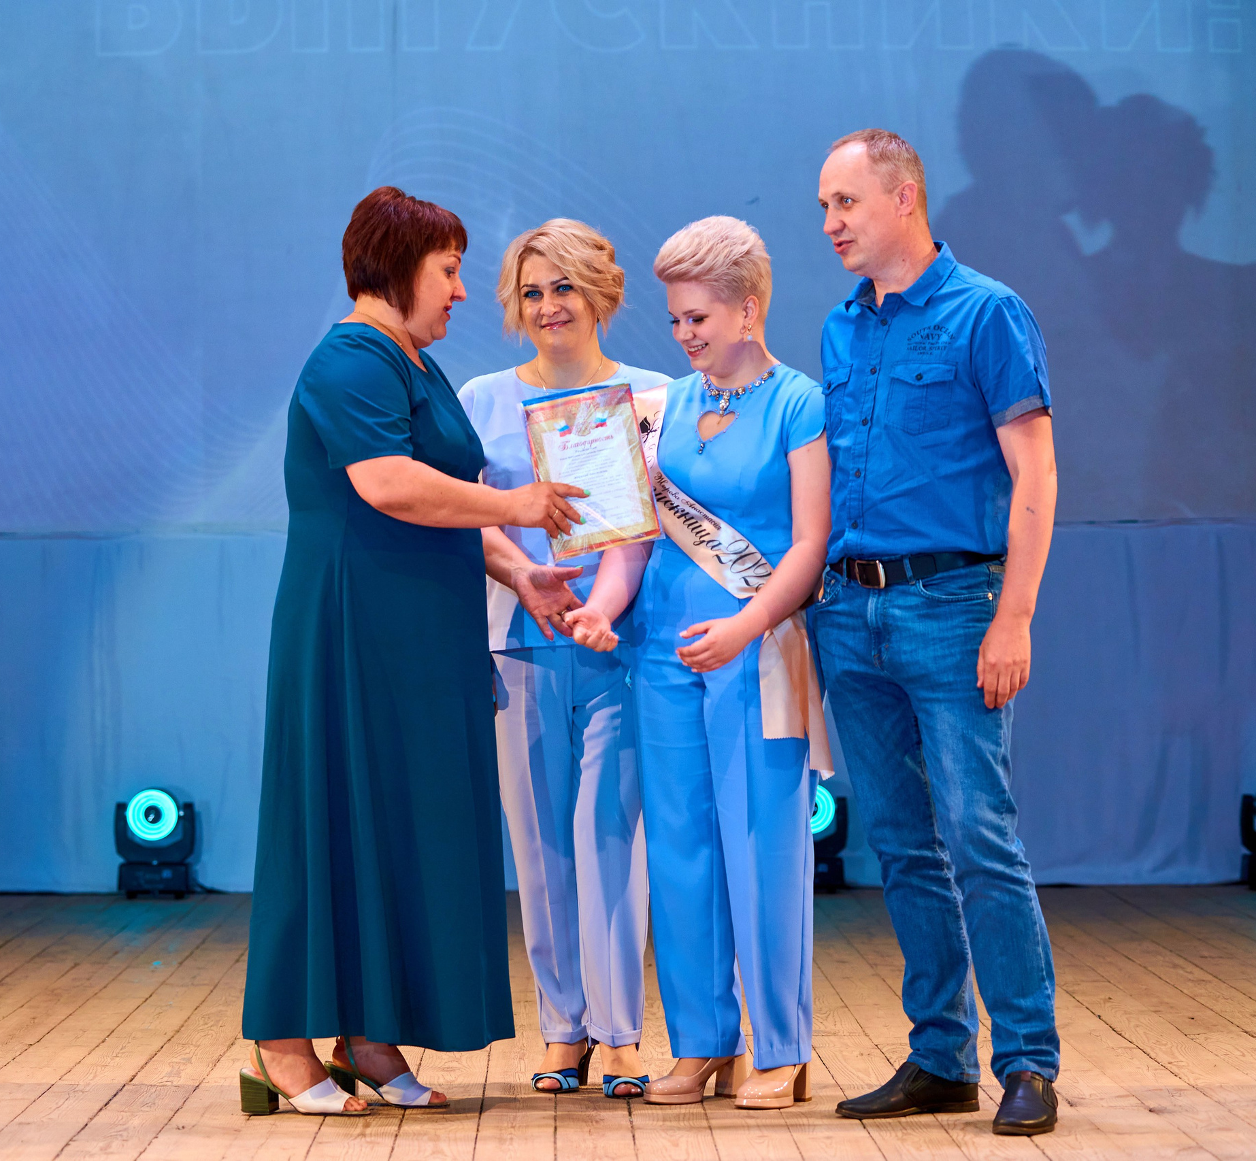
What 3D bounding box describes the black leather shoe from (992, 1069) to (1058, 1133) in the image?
[{"bbox_3d":[0.730,0.938,6.611,0.105,0.105,0.285,0,-1,13],"label":"black leather shoe"}]

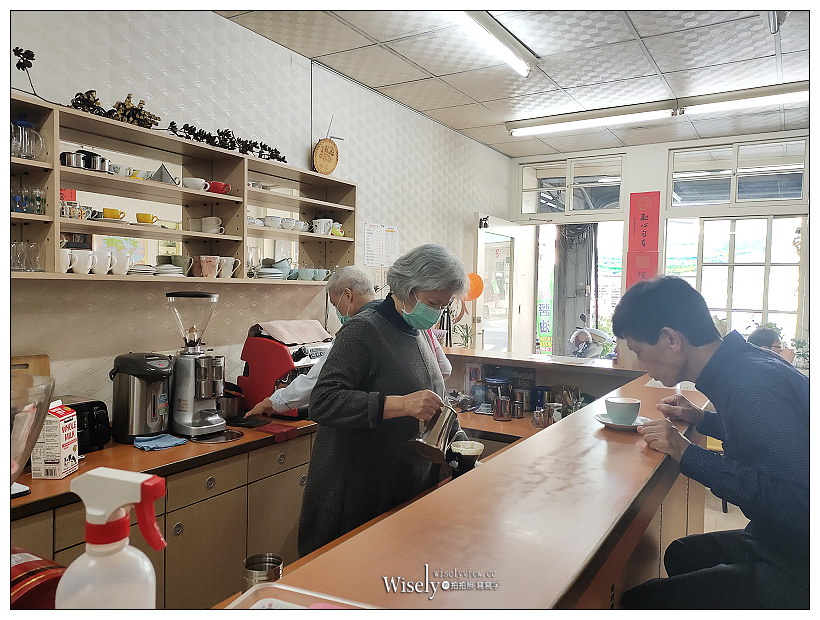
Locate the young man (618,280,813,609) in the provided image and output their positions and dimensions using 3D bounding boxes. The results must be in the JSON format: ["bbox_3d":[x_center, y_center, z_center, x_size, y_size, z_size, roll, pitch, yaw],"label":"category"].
[{"bbox_3d":[0.753,0.551,1.243,0.720,1.230,0.520,3,3,32],"label":"young man"}]

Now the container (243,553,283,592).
[{"bbox_3d":[-0.288,0.540,1.212,0.077,0.094,0.077,3,3,32],"label":"container"}]

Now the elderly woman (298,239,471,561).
[{"bbox_3d":[-0.093,0.589,1.943,0.520,1.565,0.470,3,3,32],"label":"elderly woman"}]

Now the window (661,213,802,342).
[{"bbox_3d":[2.641,-0.207,5.123,1.030,1.120,0.100,3,3,32],"label":"window"}]

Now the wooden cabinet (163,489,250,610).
[{"bbox_3d":[-0.971,0.974,2.484,0.480,0.538,0.391,3,3,32],"label":"wooden cabinet"}]

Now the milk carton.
[{"bbox_3d":[-1.158,0.417,2.022,0.095,0.244,0.095,1,2,1],"label":"milk carton"}]

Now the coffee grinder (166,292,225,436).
[{"bbox_3d":[-0.953,0.215,2.667,0.300,0.605,0.210,3,3,32],"label":"coffee grinder"}]

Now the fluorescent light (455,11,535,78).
[{"bbox_3d":[0.360,-1.332,2.950,0.095,0.120,1.240,3,3,32],"label":"fluorescent light"}]

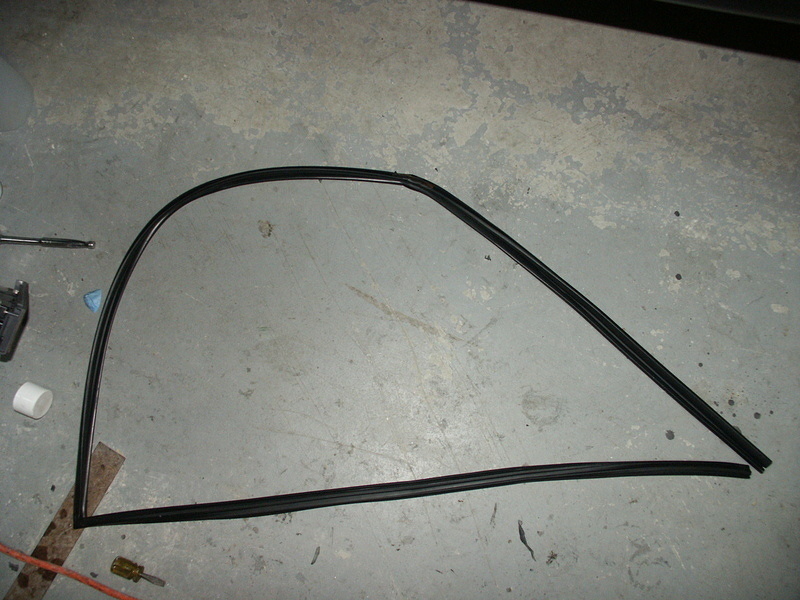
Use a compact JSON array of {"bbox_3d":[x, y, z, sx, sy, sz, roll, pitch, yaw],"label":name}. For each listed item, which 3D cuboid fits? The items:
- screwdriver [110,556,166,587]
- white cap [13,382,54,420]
[{"bbox_3d":[-0.372,0.391,0.954,0.084,0.024,0.024,18,76,5],"label":"screwdriver"},{"bbox_3d":[-0.551,0.152,1.009,0.034,0.044,0.044,19,76,6],"label":"white cap"}]

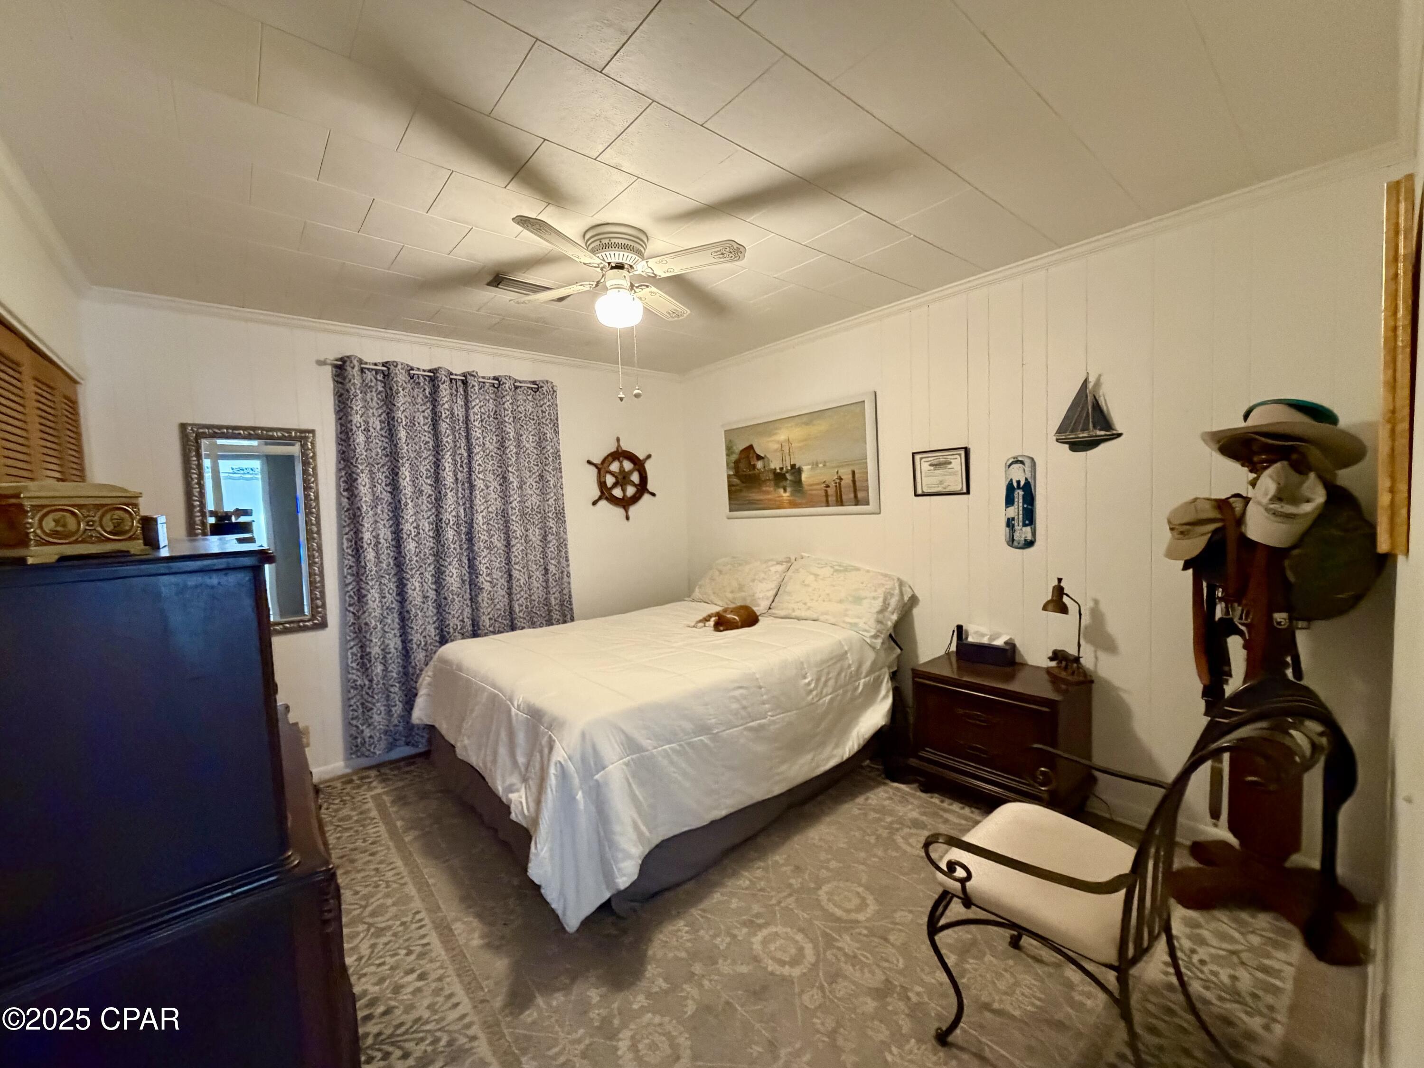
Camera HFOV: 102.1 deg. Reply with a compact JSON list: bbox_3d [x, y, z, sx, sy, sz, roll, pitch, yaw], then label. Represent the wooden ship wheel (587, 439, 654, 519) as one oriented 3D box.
[{"bbox_3d":[-0.634,-0.395,4.152,0.549,0.606,0.055,-4,3,-40],"label":"wooden ship wheel"}]

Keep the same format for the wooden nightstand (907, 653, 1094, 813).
[{"bbox_3d":[1.258,0.904,2.527,0.450,0.590,0.620,-4,4,-40],"label":"wooden nightstand"}]

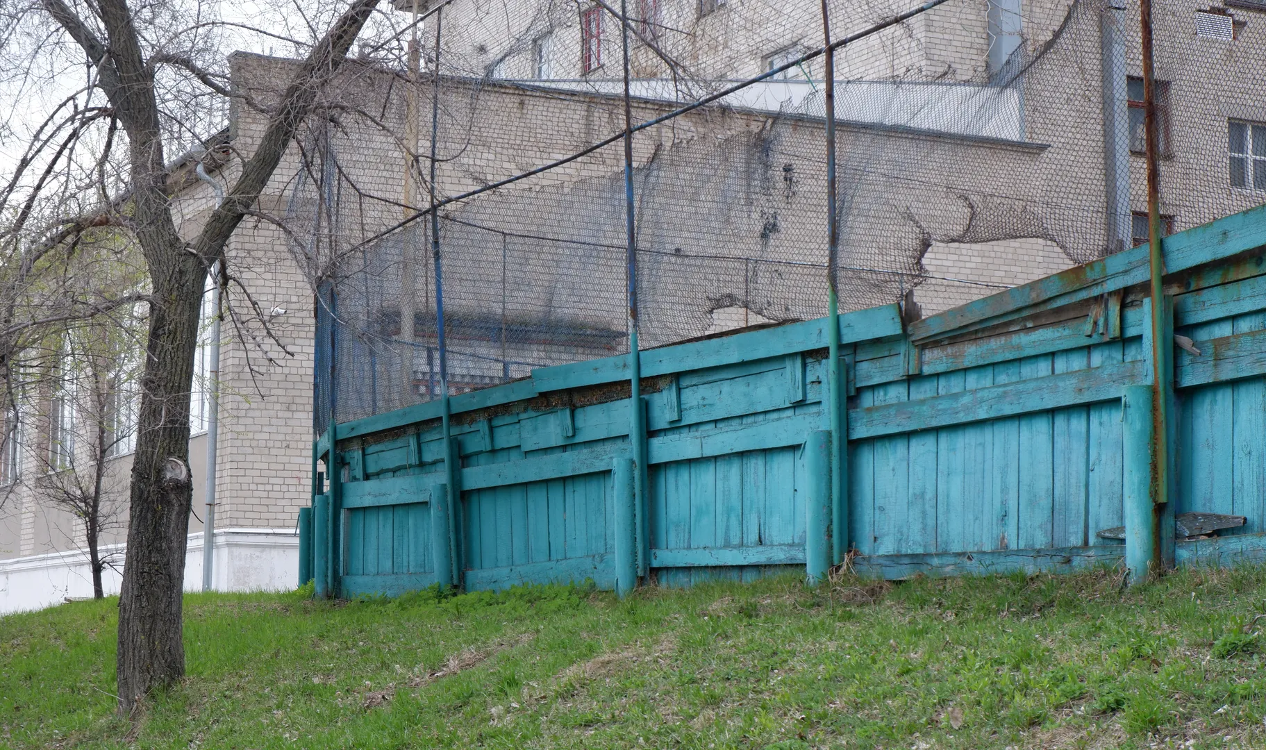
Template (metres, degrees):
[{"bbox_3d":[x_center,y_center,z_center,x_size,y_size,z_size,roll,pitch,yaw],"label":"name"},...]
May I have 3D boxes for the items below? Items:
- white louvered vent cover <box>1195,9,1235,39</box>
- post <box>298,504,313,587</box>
[{"bbox_3d":[12.961,-7.768,47.150,1.100,0.550,0.100,3,-7,-27],"label":"white louvered vent cover"},{"bbox_3d":[-2.981,1.592,19.300,0.110,0.770,0.110,3,-7,-28],"label":"post"}]

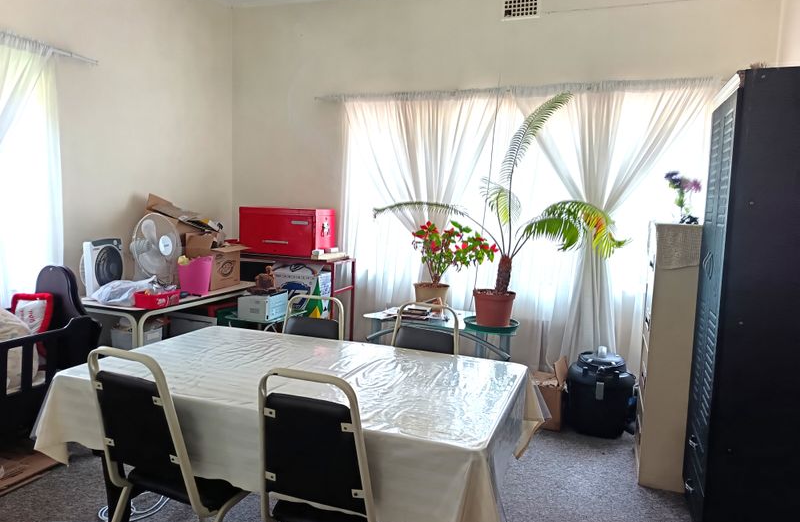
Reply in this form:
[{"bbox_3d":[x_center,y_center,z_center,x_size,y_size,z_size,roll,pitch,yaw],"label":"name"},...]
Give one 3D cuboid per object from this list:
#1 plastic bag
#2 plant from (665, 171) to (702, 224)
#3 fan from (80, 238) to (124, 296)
[{"bbox_3d":[-1.641,0.171,3.325,0.370,0.130,0.260,4,6,20],"label":"plastic bag"},{"bbox_3d":[1.439,-0.322,2.815,0.175,0.265,0.140,3,6,19],"label":"plant"},{"bbox_3d":[-2.046,0.045,3.803,0.150,0.370,0.285,3,6,19],"label":"fan"}]

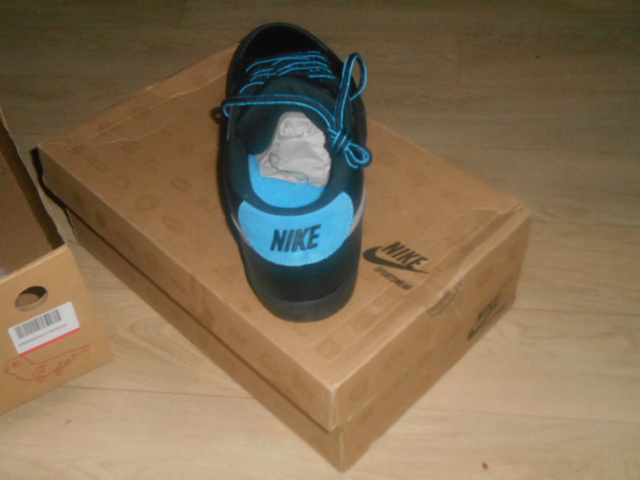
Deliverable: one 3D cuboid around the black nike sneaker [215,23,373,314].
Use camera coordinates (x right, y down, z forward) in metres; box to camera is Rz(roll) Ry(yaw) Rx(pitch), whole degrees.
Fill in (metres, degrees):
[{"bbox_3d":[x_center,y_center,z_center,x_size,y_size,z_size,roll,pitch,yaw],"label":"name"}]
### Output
[{"bbox_3d":[-0.018,-0.092,0.640,0.112,0.108,0.304,-2,47,-2],"label":"black nike sneaker"}]

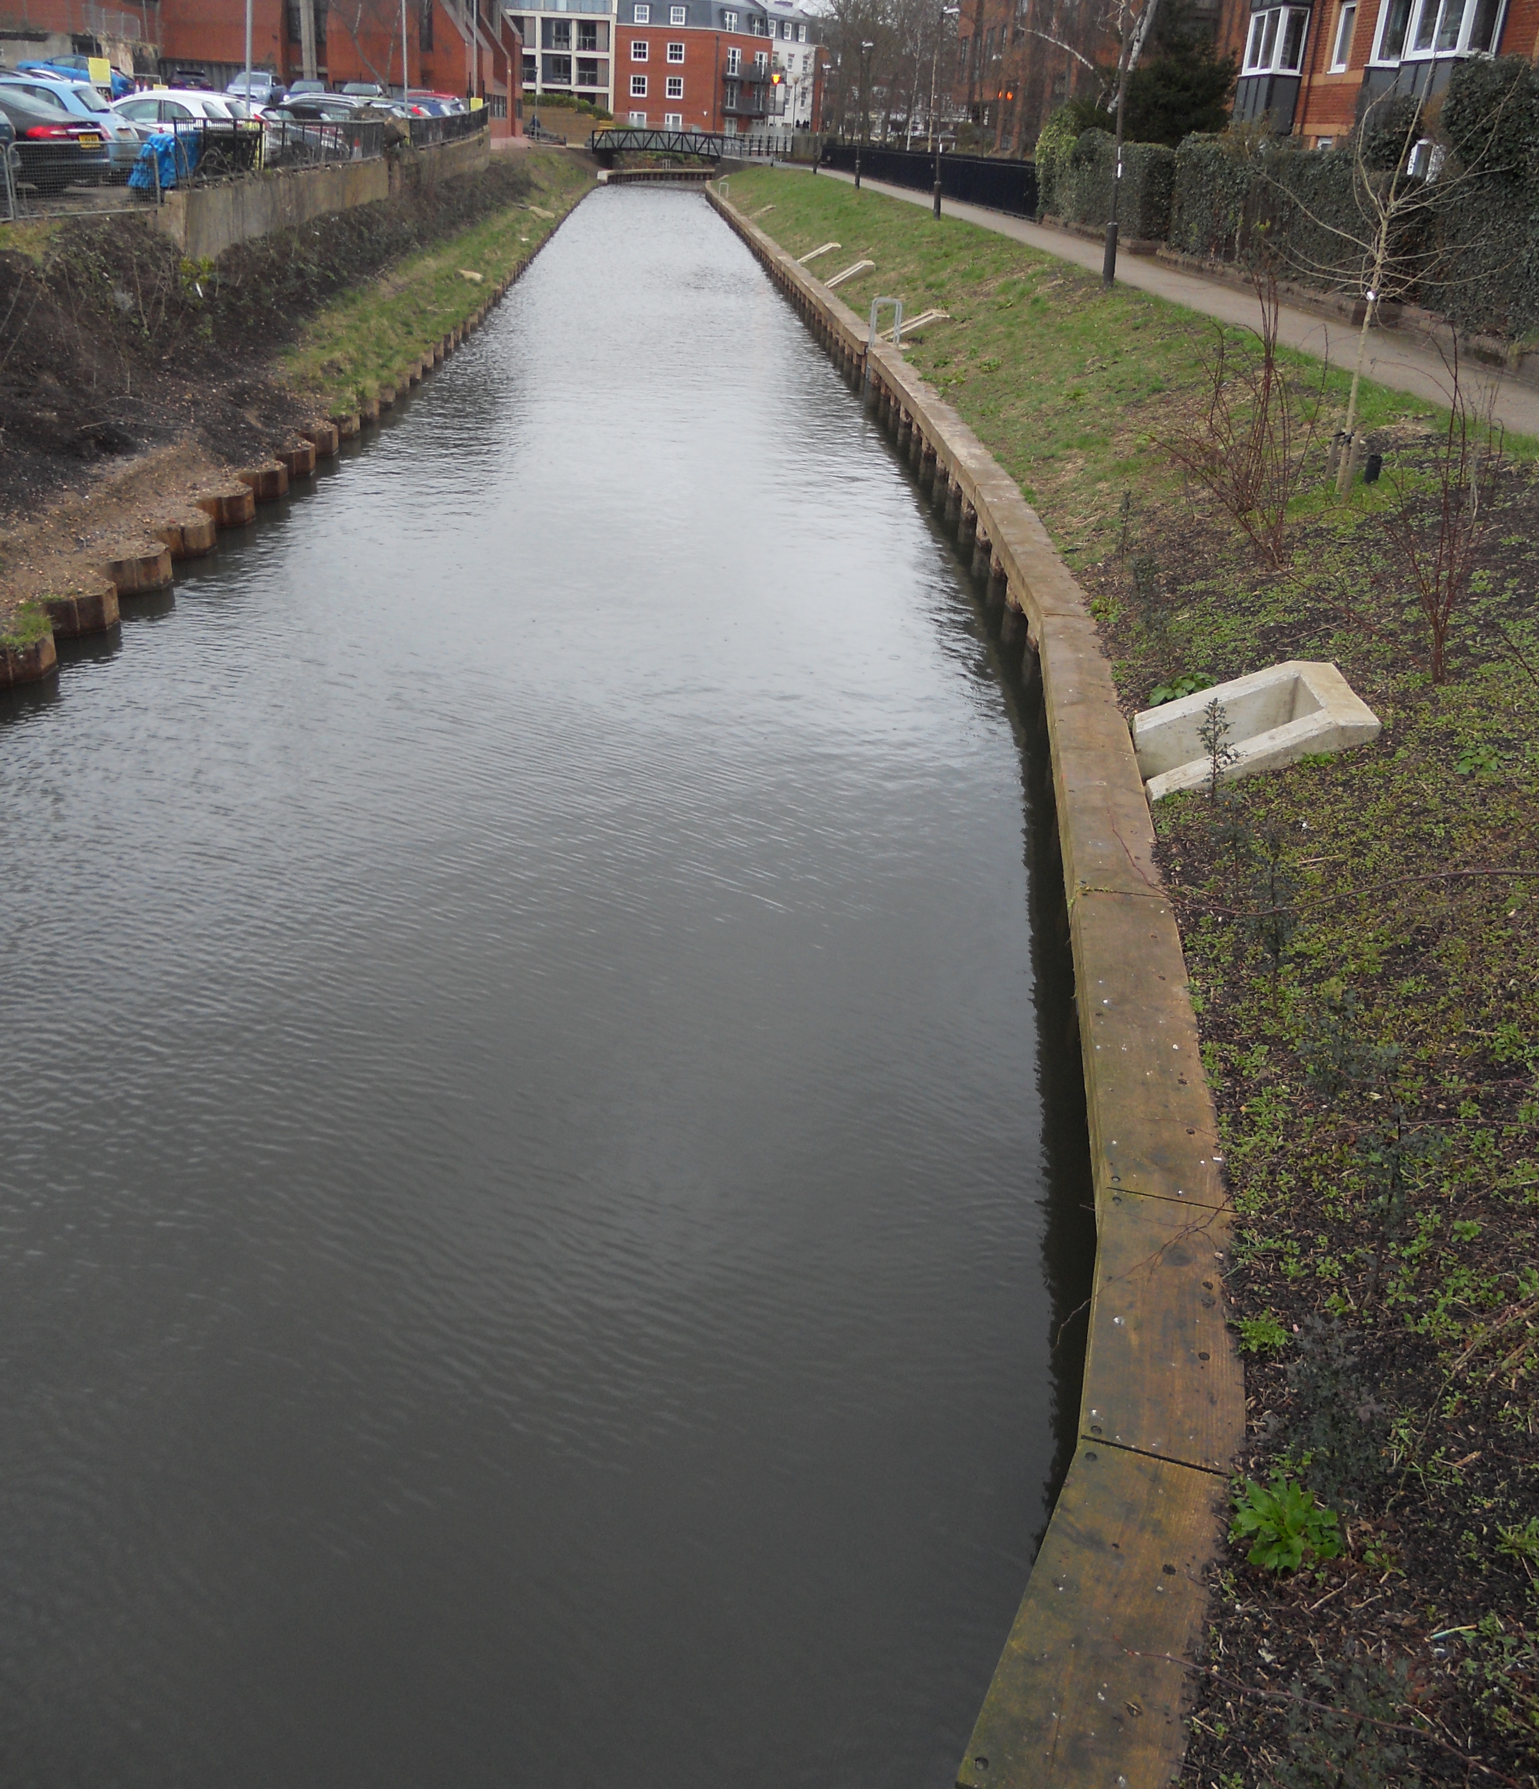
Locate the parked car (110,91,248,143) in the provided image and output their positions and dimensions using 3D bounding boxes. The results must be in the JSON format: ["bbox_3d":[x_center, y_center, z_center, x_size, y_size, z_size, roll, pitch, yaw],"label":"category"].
[{"bbox_3d":[-13.257,-16.205,33.813,4.050,1.460,1.730,5,26,5],"label":"parked car"}]

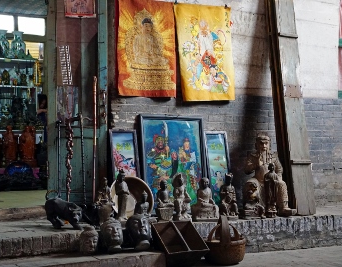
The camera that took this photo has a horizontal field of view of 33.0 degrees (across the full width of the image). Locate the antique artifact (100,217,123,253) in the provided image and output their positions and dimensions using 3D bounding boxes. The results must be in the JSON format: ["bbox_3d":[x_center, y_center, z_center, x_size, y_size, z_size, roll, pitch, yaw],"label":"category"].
[{"bbox_3d":[-0.435,0.751,4.300,0.160,0.255,0.170,0,0,-32],"label":"antique artifact"}]

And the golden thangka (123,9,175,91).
[{"bbox_3d":[-0.213,-0.801,5.480,0.555,0.880,0.030,0,-1,-20],"label":"golden thangka"}]

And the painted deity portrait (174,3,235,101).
[{"bbox_3d":[0.333,-0.761,5.500,0.620,0.910,0.050,0,0,-28],"label":"painted deity portrait"}]

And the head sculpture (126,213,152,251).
[{"bbox_3d":[-0.245,0.750,4.400,0.180,0.275,0.190,0,-1,-40],"label":"head sculpture"}]

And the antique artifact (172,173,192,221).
[{"bbox_3d":[0.102,0.560,5.100,0.155,0.415,0.140,0,-1,-26],"label":"antique artifact"}]

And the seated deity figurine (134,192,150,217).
[{"bbox_3d":[-0.240,0.607,4.870,0.125,0.245,0.110,0,0,-33],"label":"seated deity figurine"}]

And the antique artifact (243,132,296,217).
[{"bbox_3d":[0.968,0.381,5.650,0.410,0.770,0.390,0,0,-28],"label":"antique artifact"}]

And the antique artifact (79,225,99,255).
[{"bbox_3d":[-0.606,0.792,4.300,0.155,0.230,0.165,0,-1,-32],"label":"antique artifact"}]

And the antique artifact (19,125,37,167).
[{"bbox_3d":[-1.713,0.156,6.950,0.190,0.490,0.150,0,0,-15],"label":"antique artifact"}]

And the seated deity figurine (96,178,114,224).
[{"bbox_3d":[-0.558,0.566,4.850,0.165,0.400,0.145,0,-1,-24],"label":"seated deity figurine"}]

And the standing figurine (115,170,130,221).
[{"bbox_3d":[-0.390,0.515,4.650,0.110,0.450,0.100,0,0,-33],"label":"standing figurine"}]

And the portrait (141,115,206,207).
[{"bbox_3d":[0.043,0.309,5.500,0.630,0.955,0.035,0,-11,-20],"label":"portrait"}]

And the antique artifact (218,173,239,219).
[{"bbox_3d":[0.517,0.567,5.200,0.160,0.400,0.145,0,0,-27],"label":"antique artifact"}]

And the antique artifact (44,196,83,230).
[{"bbox_3d":[-0.852,0.634,4.580,0.310,0.270,0.135,0,-1,30],"label":"antique artifact"}]

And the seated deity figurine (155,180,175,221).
[{"bbox_3d":[-0.056,0.582,5.000,0.135,0.335,0.110,0,0,-33],"label":"seated deity figurine"}]

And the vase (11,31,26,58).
[{"bbox_3d":[-1.907,-1.113,7.250,0.190,0.350,0.190,0,0,-25],"label":"vase"}]

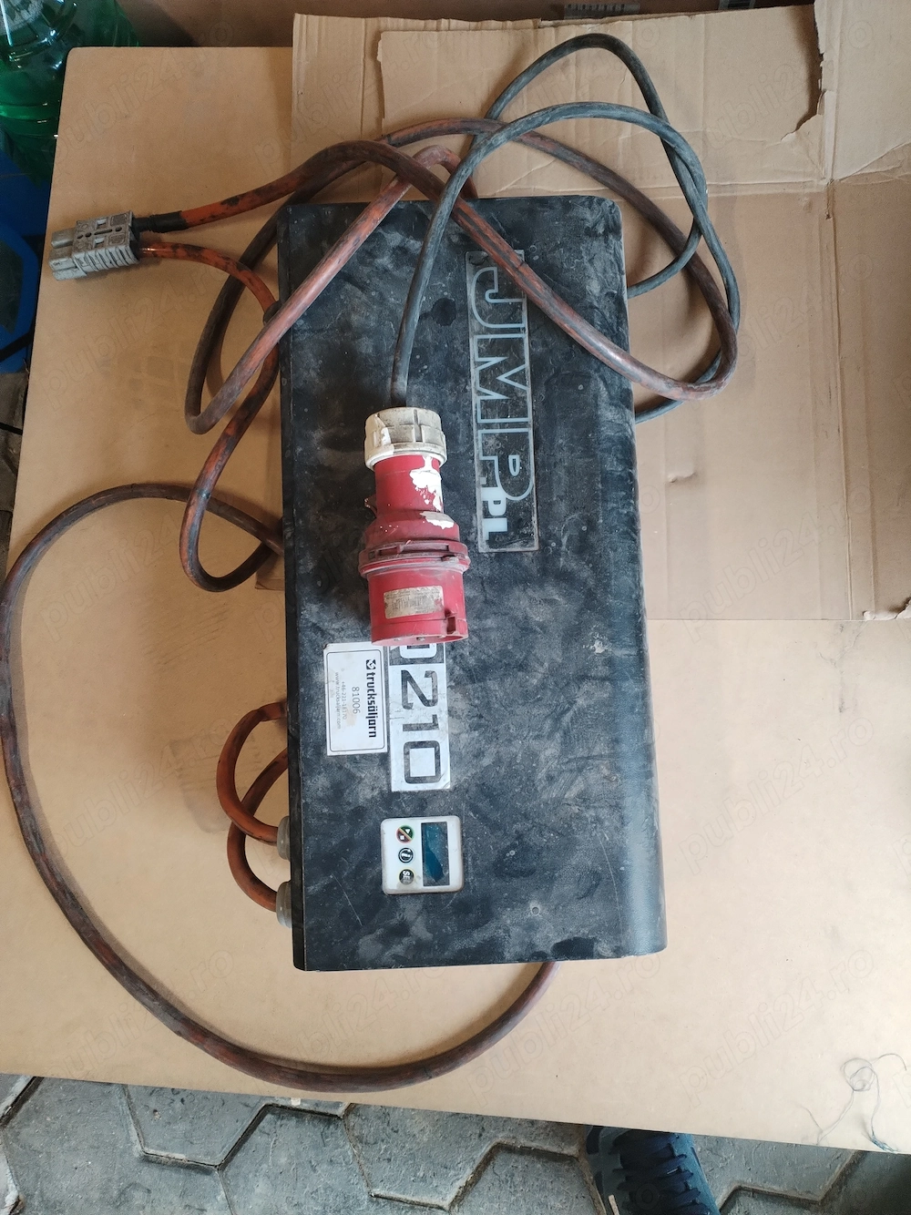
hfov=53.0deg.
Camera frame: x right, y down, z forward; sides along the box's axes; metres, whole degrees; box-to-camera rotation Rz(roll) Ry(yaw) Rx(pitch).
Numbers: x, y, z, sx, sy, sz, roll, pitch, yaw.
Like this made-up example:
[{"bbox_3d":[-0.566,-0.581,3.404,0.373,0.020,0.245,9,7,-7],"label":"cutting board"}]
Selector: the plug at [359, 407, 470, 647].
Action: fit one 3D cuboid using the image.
[{"bbox_3d":[-0.030,-0.054,0.609,0.075,0.076,0.149,-5,80,-1],"label":"plug"}]

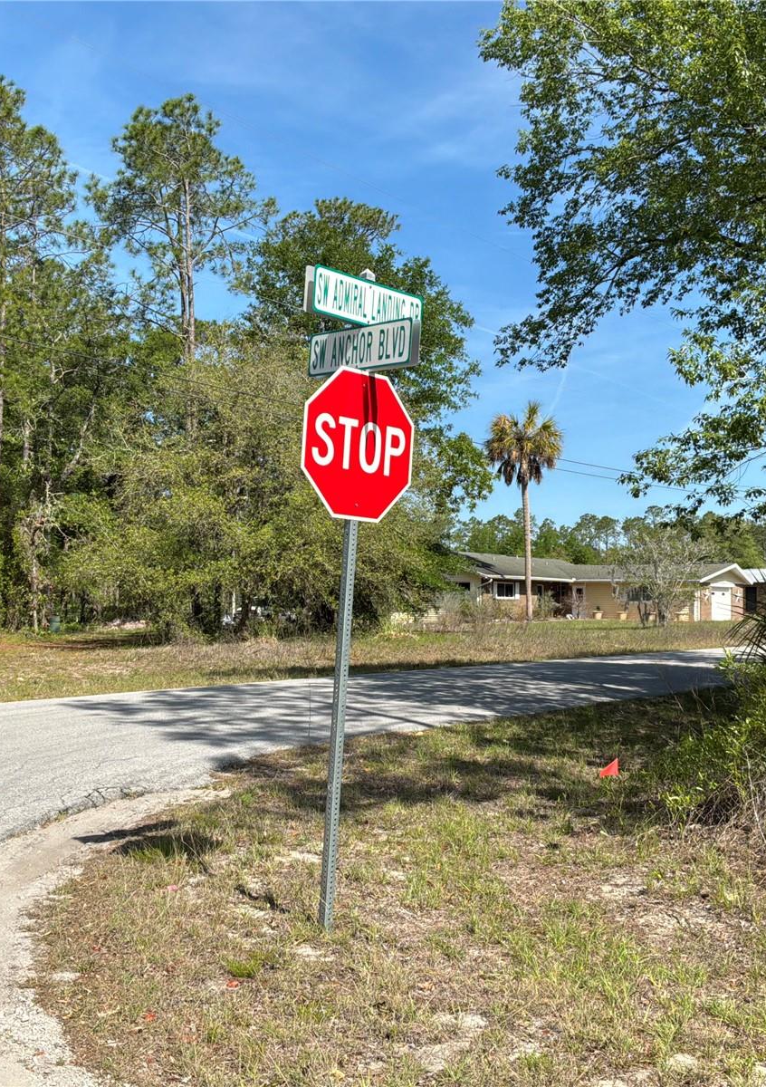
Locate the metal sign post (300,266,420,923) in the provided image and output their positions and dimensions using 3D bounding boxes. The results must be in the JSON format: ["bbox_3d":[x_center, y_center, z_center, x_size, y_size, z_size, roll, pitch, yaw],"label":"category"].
[{"bbox_3d":[-0.182,0.260,5.935,0.780,3.340,0.760,7,-5,-44],"label":"metal sign post"}]

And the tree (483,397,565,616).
[{"bbox_3d":[8.200,-1.900,68.200,4.600,12.700,4.600,1,-2,0],"label":"tree"}]

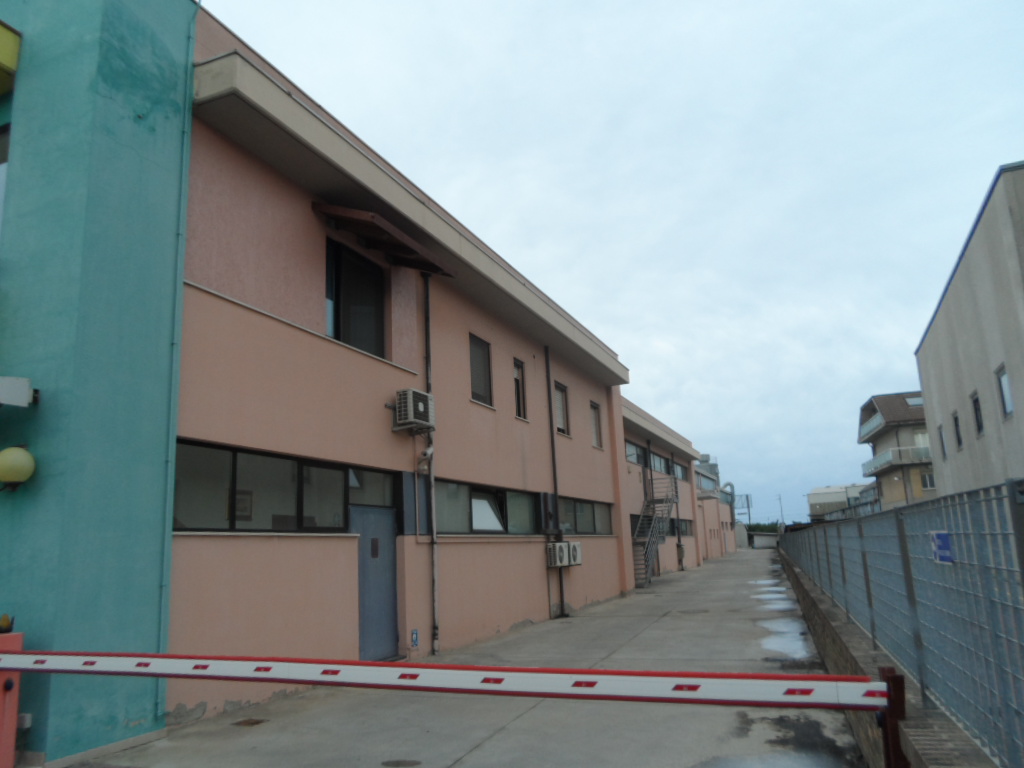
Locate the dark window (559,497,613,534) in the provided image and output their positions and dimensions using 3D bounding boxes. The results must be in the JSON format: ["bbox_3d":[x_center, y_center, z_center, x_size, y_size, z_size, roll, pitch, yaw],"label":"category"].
[{"bbox_3d":[2.036,3.645,20.312,0.130,0.952,4.813,-8,-14,22],"label":"dark window"}]

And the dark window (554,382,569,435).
[{"bbox_3d":[1.288,0.675,19.454,0.130,1.345,0.973,-8,-14,22],"label":"dark window"}]

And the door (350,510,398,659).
[{"bbox_3d":[-2.006,2.931,10.843,0.090,2.215,1.242,-8,-14,22],"label":"door"}]

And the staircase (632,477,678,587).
[{"bbox_3d":[5.710,5.869,30.279,1.100,4.340,7.800,-9,-14,22],"label":"staircase"}]

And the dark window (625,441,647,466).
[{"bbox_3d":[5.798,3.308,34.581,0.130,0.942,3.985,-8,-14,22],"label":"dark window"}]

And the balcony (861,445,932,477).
[{"bbox_3d":[33.035,6.753,62.908,4.000,1.220,12.200,-6,-13,14],"label":"balcony"}]

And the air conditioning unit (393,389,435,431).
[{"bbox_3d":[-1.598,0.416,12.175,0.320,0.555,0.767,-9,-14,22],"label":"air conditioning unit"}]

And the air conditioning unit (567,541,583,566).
[{"bbox_3d":[1.424,4.200,18.219,0.320,0.555,0.855,-9,-14,22],"label":"air conditioning unit"}]

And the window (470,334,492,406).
[{"bbox_3d":[-0.617,-0.288,15.574,0.110,1.406,1.057,-9,-14,22],"label":"window"}]

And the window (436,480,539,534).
[{"bbox_3d":[-0.323,2.597,15.233,0.110,0.988,5.223,-9,-14,22],"label":"window"}]

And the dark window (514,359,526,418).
[{"bbox_3d":[0.147,0.139,16.810,0.130,1.345,0.600,-8,-14,22],"label":"dark window"}]

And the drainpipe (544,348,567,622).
[{"bbox_3d":[1.057,2.212,18.015,0.100,6.572,0.100,-8,-14,22],"label":"drainpipe"}]

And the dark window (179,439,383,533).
[{"bbox_3d":[-2.731,1.458,9.724,0.110,1.004,4.356,-9,-14,22],"label":"dark window"}]

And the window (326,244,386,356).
[{"bbox_3d":[-2.337,-1.251,11.158,0.130,1.490,1.635,-8,-14,22],"label":"window"}]

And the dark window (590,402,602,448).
[{"bbox_3d":[2.633,1.278,23.000,0.110,1.412,1.045,-9,-14,22],"label":"dark window"}]

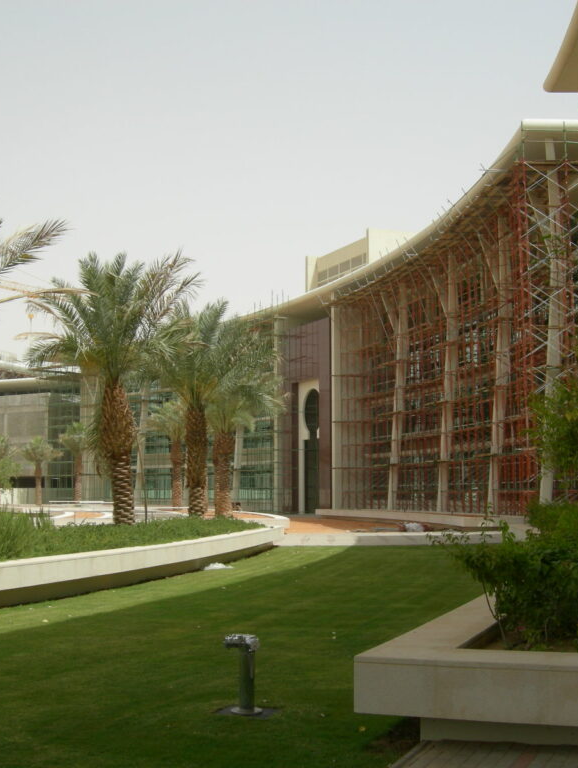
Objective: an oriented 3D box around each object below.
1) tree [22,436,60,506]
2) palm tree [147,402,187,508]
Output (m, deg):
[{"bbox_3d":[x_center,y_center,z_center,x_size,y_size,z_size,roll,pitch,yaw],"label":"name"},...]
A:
[{"bbox_3d":[-17.045,6.010,73.232,2.680,4.800,2.680,0,-6,0],"label":"tree"},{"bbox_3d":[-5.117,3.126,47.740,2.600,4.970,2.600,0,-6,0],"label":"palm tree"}]

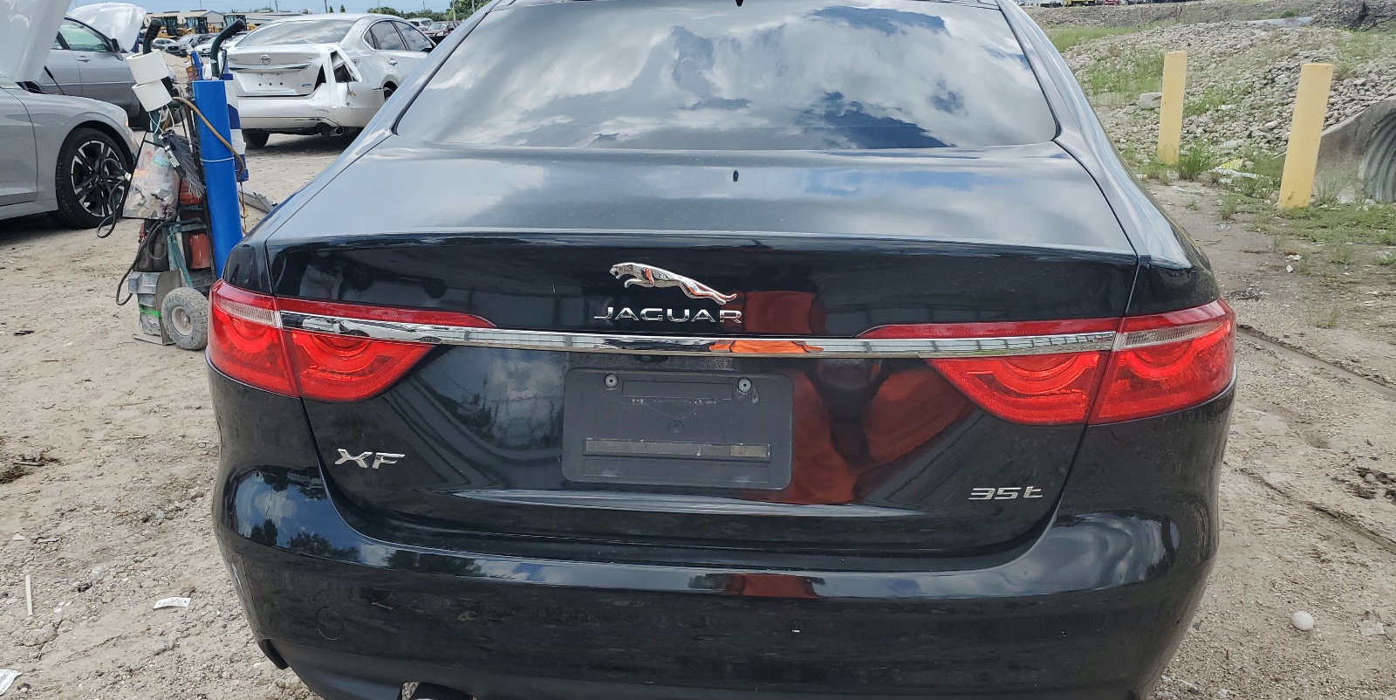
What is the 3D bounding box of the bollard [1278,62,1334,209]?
[{"bbox_3d":[4.242,-1.491,7.312,0.210,0.980,0.210,-1,18,0],"label":"bollard"}]

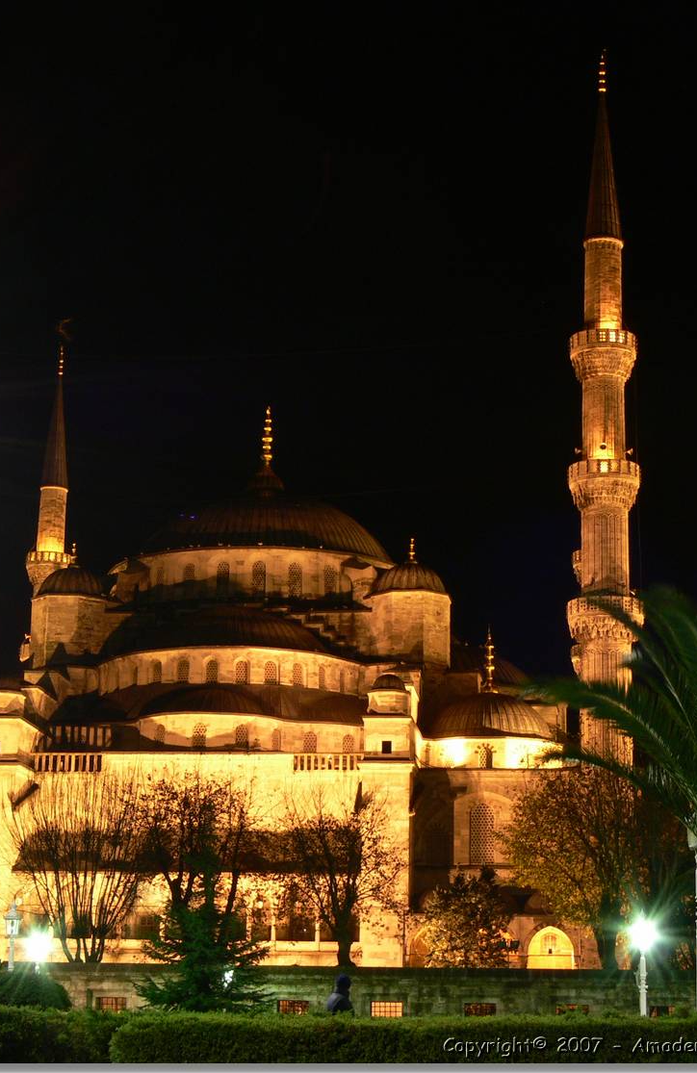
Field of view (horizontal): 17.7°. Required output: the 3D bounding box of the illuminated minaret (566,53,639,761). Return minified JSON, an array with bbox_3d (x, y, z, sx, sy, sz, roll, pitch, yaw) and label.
[{"bbox_3d":[18.107,-1.393,157.386,5.600,71.000,5.600,-1,-14,6],"label":"illuminated minaret"}]

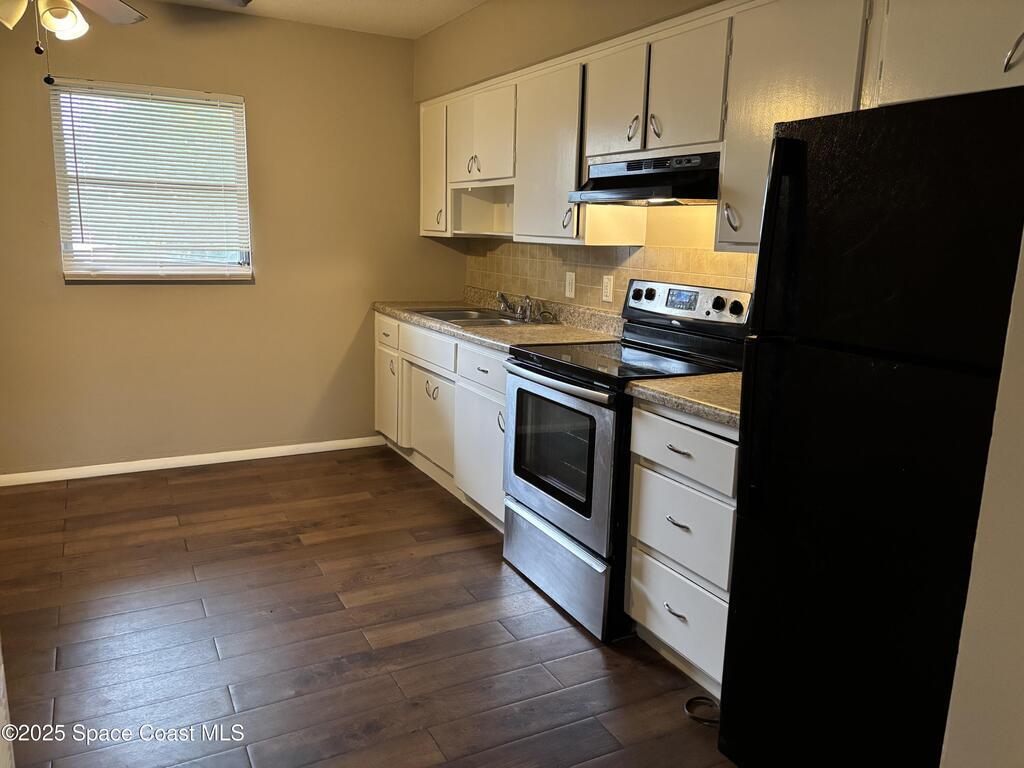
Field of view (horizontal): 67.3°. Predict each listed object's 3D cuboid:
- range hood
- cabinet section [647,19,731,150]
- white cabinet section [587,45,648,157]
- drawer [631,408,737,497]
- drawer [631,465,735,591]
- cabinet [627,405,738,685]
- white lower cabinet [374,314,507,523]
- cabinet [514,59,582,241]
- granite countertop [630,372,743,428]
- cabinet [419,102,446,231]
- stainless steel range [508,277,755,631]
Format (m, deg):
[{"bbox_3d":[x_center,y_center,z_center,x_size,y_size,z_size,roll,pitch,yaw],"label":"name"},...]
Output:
[{"bbox_3d":[0.576,-0.742,2.841,0.420,0.150,0.756,-4,13,-28],"label":"range hood"},{"bbox_3d":[0.732,-1.014,2.698,0.337,0.385,0.400,-4,13,-28],"label":"cabinet section"},{"bbox_3d":[0.542,-1.088,3.044,0.337,0.385,0.397,-4,13,-28],"label":"white cabinet section"},{"bbox_3d":[0.689,0.176,2.376,0.455,0.141,0.460,-4,13,-28],"label":"drawer"},{"bbox_3d":[0.694,0.402,2.400,0.455,0.241,0.447,-4,13,-28],"label":"drawer"},{"bbox_3d":[0.760,0.438,2.457,0.610,0.790,0.515,-4,13,-28],"label":"cabinet"},{"bbox_3d":[-0.156,0.071,4.142,0.610,0.780,1.840,-4,13,-28],"label":"white lower cabinet"},{"bbox_3d":[0.292,-1.007,3.438,0.330,0.745,0.605,-4,13,-28],"label":"cabinet"},{"bbox_3d":[0.761,0.034,2.369,0.637,0.039,0.522,-4,13,-28],"label":"granite countertop"},{"bbox_3d":[-0.322,-1.265,4.566,0.330,0.755,0.445,-4,13,-28],"label":"cabinet"},{"bbox_3d":[0.411,0.216,2.975,0.675,1.183,0.754,-4,13,-28],"label":"stainless steel range"}]

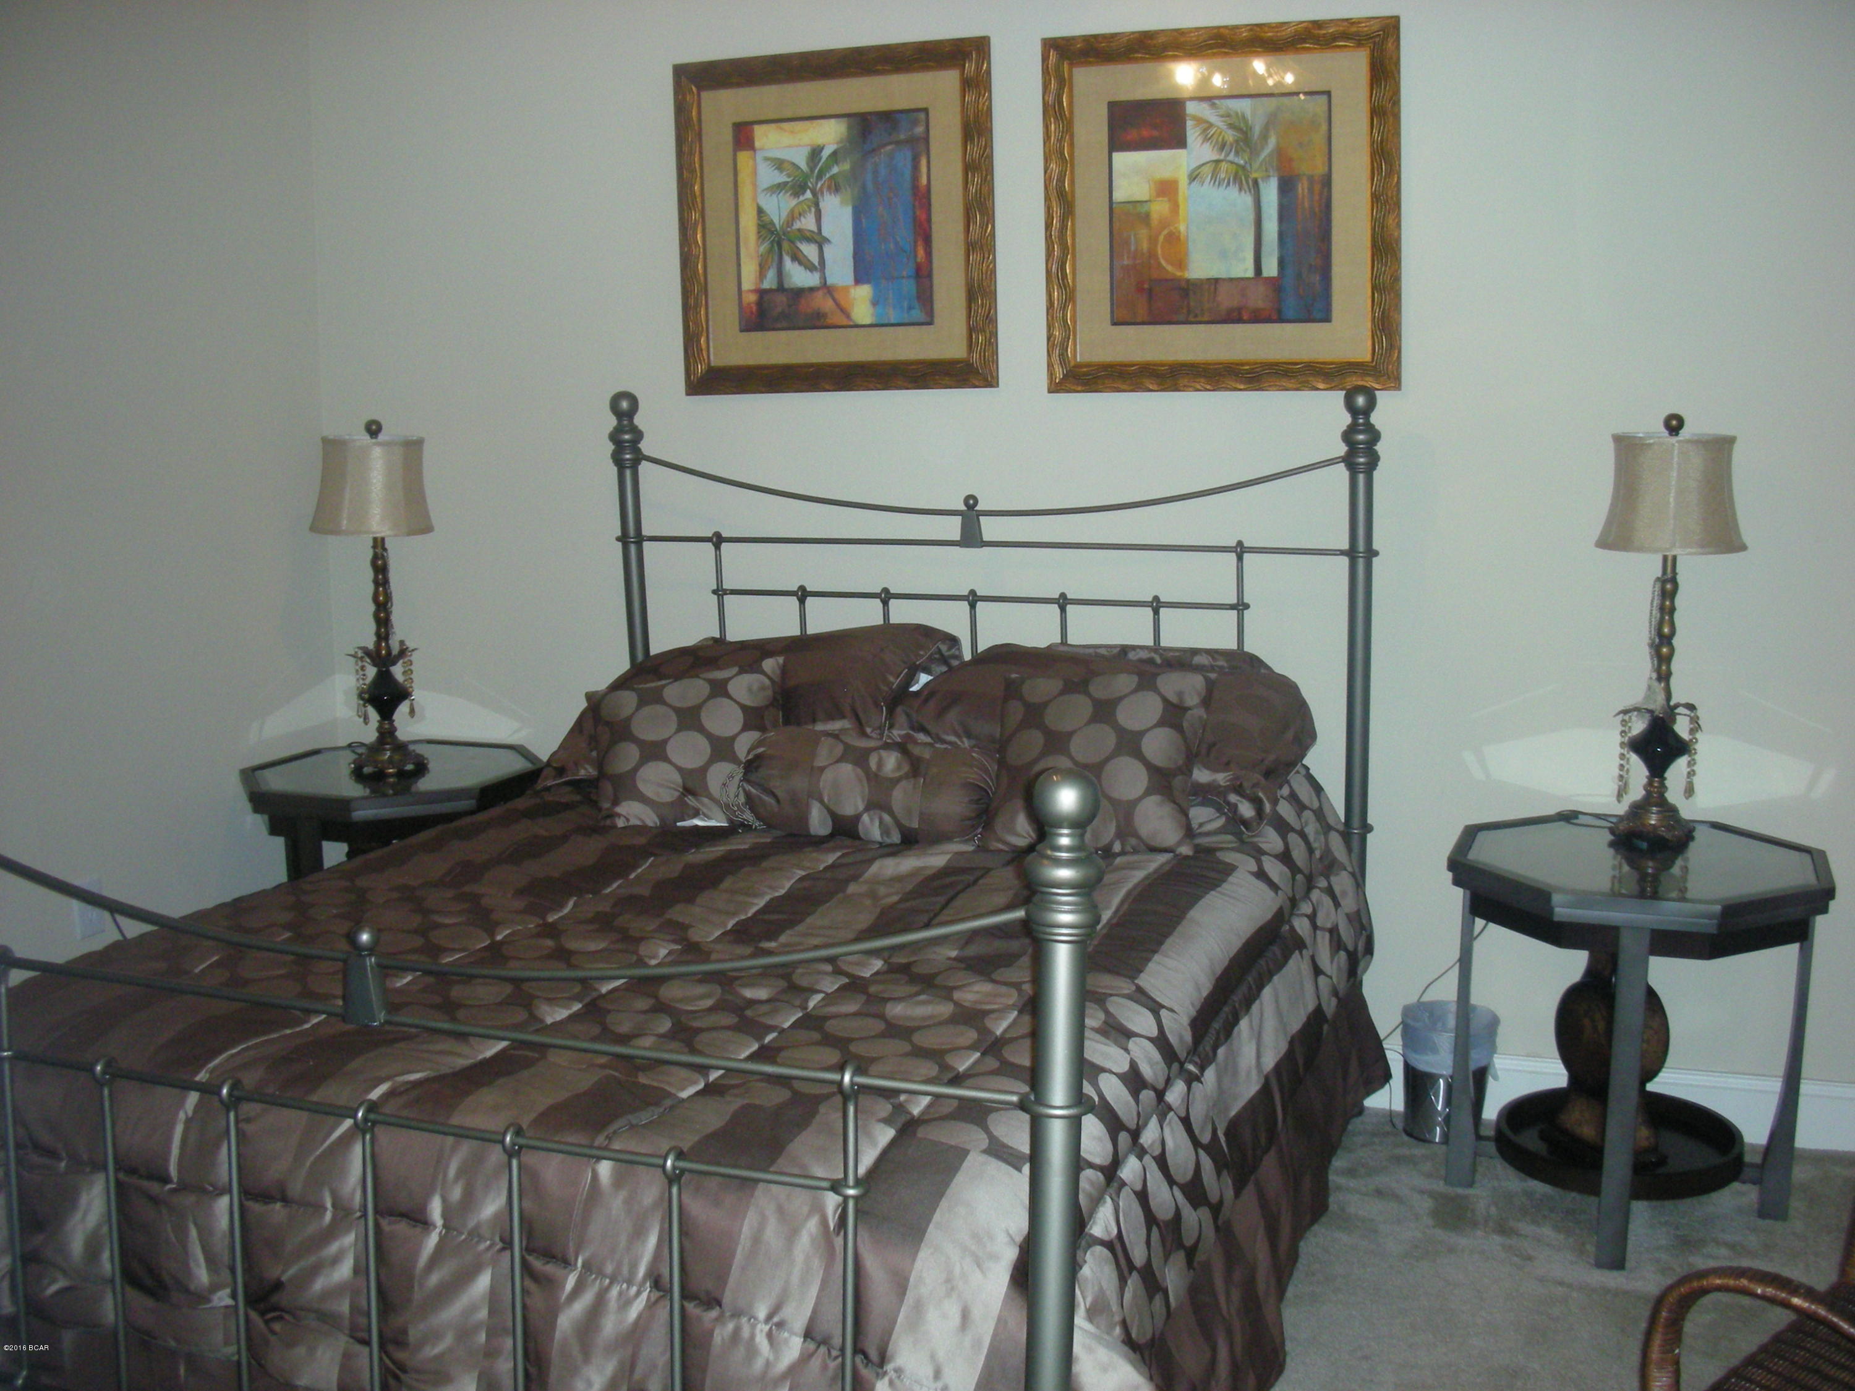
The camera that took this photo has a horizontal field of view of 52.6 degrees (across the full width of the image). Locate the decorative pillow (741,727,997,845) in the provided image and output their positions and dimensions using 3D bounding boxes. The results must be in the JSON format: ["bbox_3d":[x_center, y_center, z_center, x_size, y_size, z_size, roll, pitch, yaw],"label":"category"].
[{"bbox_3d":[-0.089,0.138,3.312,0.450,0.190,0.190,4,10,24],"label":"decorative pillow"}]

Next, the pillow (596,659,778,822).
[{"bbox_3d":[-0.446,0.091,3.466,0.370,0.140,0.360,-7,48,14],"label":"pillow"}]

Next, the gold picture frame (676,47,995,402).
[{"bbox_3d":[-0.195,-0.981,3.891,0.700,0.695,0.040,2,9,20],"label":"gold picture frame"}]

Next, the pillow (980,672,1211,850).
[{"bbox_3d":[0.308,0.100,3.244,0.360,0.355,0.140,3,-28,12],"label":"pillow"}]

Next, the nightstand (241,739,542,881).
[{"bbox_3d":[-1.158,0.476,4.134,0.627,0.651,0.627,3,10,20],"label":"nightstand"}]

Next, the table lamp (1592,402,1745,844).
[{"bbox_3d":[1.304,-0.122,3.313,0.269,0.759,0.269,3,10,19],"label":"table lamp"}]

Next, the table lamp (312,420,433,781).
[{"bbox_3d":[-1.179,-0.213,4.021,0.270,0.760,0.270,3,10,19],"label":"table lamp"}]

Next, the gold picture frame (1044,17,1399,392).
[{"bbox_3d":[0.564,-0.935,3.622,0.690,0.695,0.040,2,10,20],"label":"gold picture frame"}]

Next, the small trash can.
[{"bbox_3d":[1.010,0.737,3.644,0.187,0.242,0.187,3,10,19],"label":"small trash can"}]

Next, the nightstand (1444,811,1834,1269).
[{"bbox_3d":[1.220,0.588,3.263,0.627,0.651,0.627,3,10,22],"label":"nightstand"}]

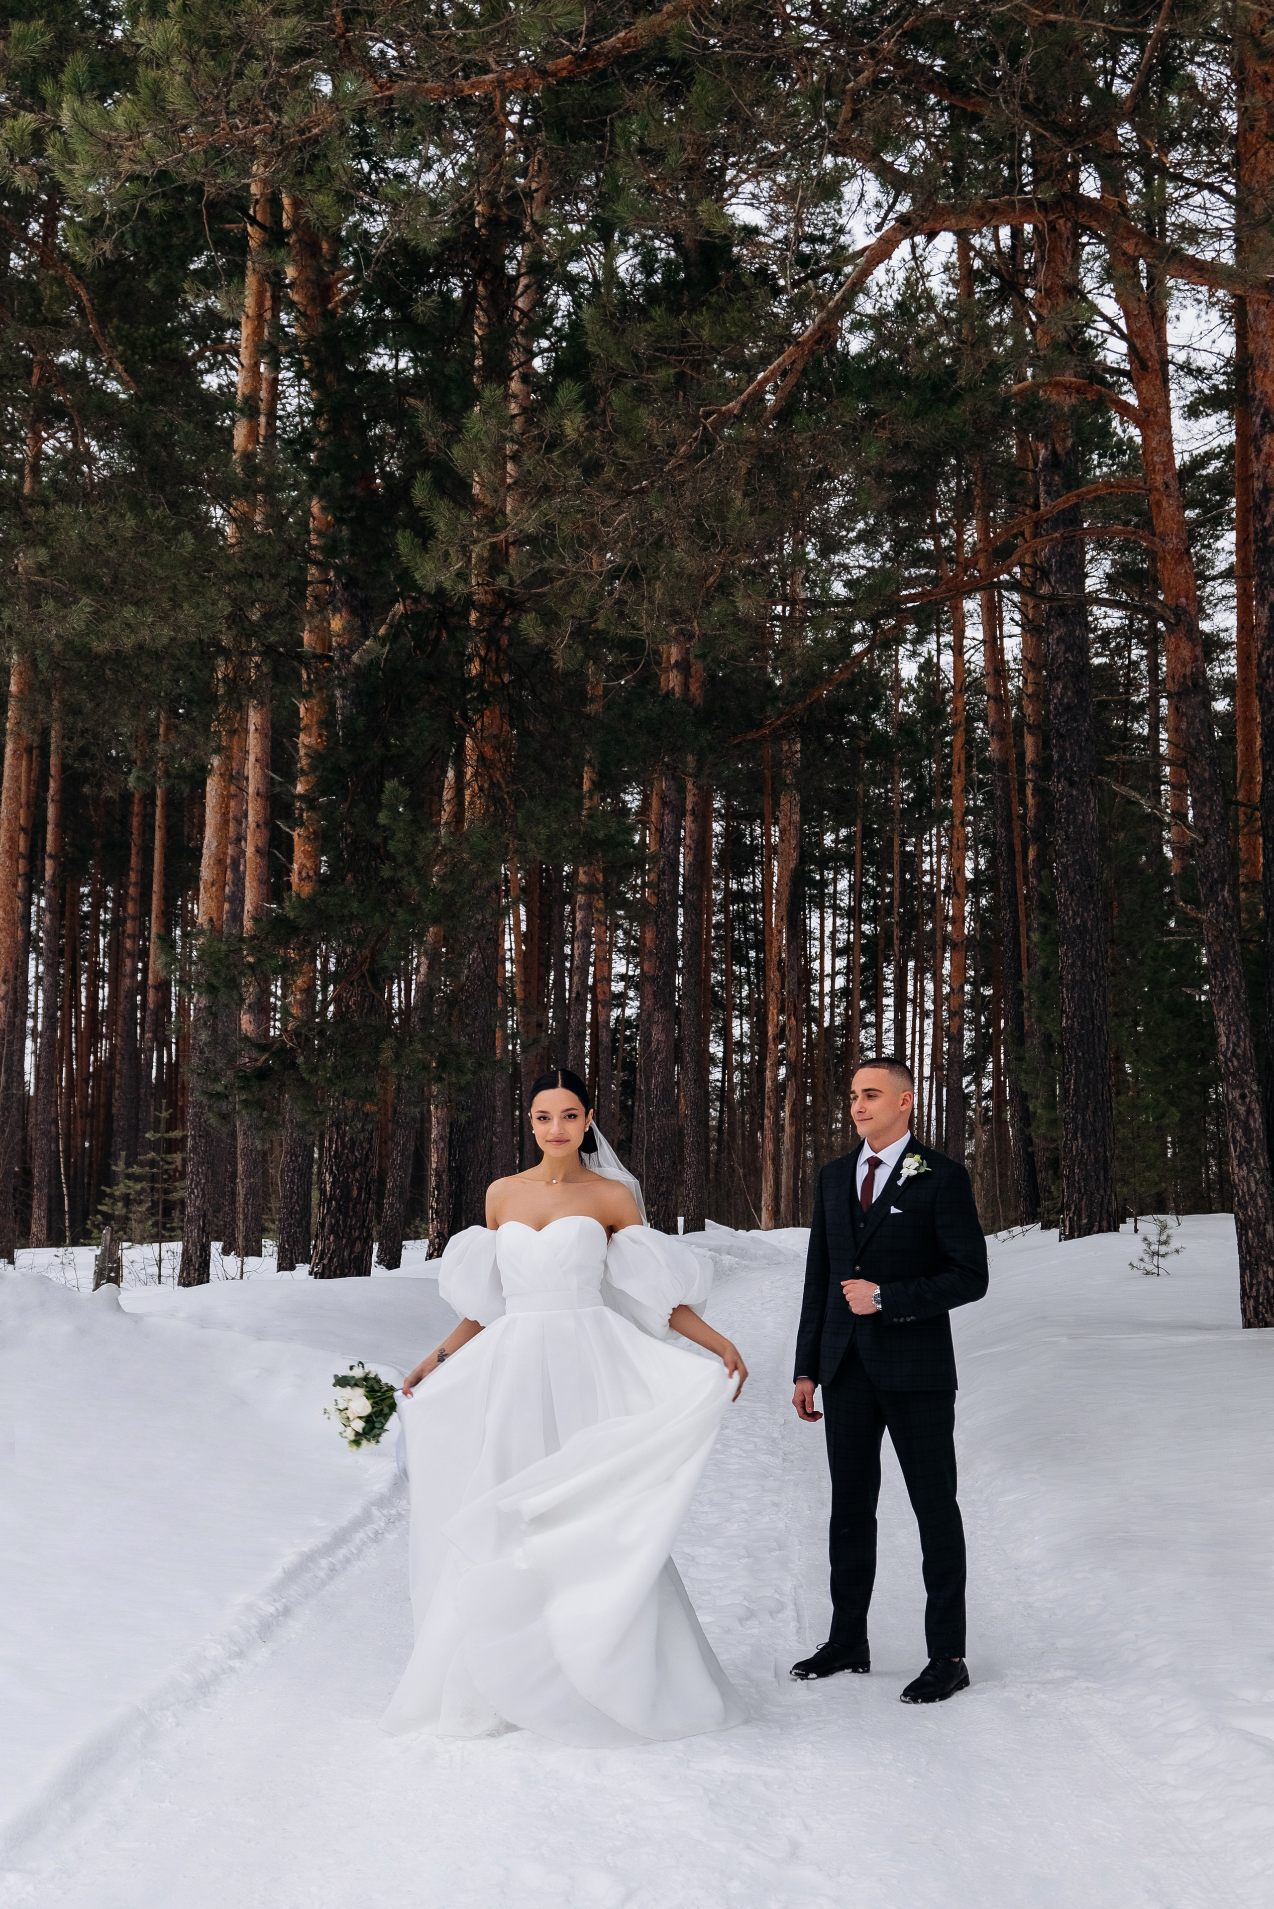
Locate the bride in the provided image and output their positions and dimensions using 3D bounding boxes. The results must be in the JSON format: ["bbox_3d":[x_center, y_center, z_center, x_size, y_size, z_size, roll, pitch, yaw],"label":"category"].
[{"bbox_3d":[-0.194,1.160,4.970,0.920,1.704,0.740,-1,-8,8],"label":"bride"}]

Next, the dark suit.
[{"bbox_3d":[0.737,1.258,5.381,0.560,1.451,0.380,-5,-9,34],"label":"dark suit"}]

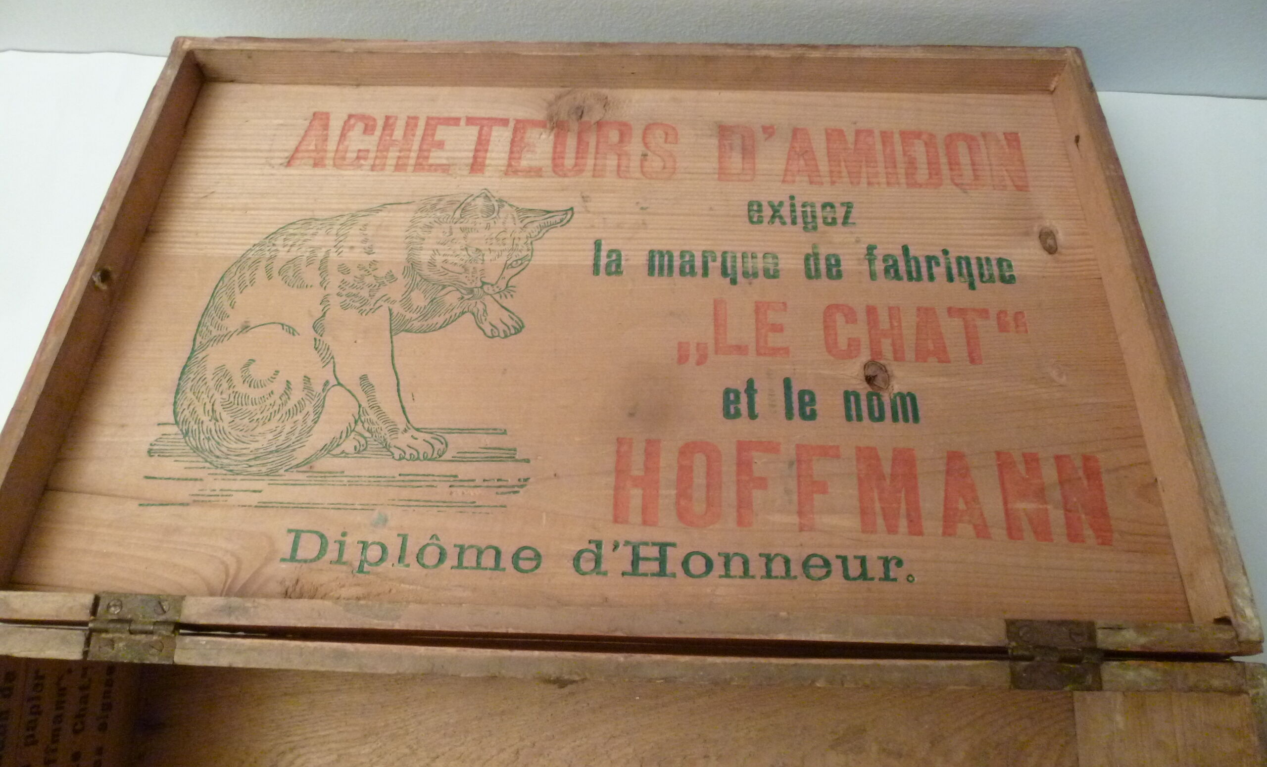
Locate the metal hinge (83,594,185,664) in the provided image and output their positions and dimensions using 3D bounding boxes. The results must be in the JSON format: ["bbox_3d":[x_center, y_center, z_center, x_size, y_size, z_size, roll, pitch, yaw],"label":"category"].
[{"bbox_3d":[-0.142,0.070,0.262,0.025,0.004,0.019,1,68,2],"label":"metal hinge"}]

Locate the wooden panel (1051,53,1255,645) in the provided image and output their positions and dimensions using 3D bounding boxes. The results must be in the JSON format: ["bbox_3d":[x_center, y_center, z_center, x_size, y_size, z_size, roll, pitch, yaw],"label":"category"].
[{"bbox_3d":[0.177,-0.027,0.322,0.007,0.019,0.243,1,60,2],"label":"wooden panel"}]

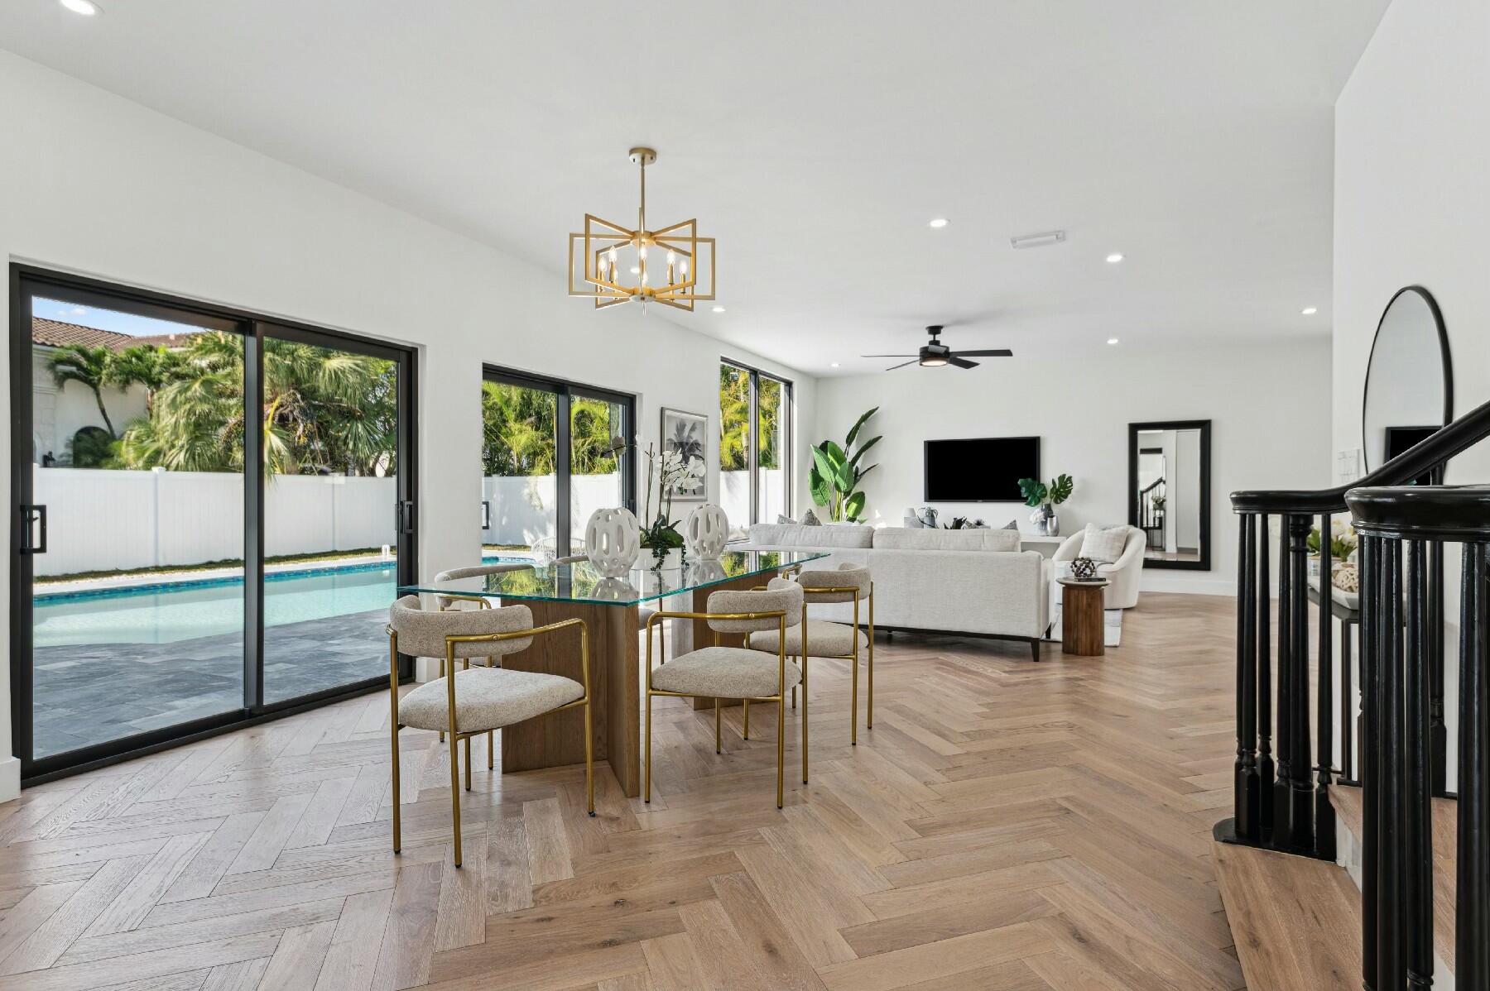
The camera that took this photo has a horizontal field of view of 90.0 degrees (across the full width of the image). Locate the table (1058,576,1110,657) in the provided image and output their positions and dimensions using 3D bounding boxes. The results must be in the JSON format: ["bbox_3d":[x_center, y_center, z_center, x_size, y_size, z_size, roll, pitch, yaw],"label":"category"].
[{"bbox_3d":[2.489,0.898,5.465,0.367,0.523,0.367,0,0,26],"label":"table"}]

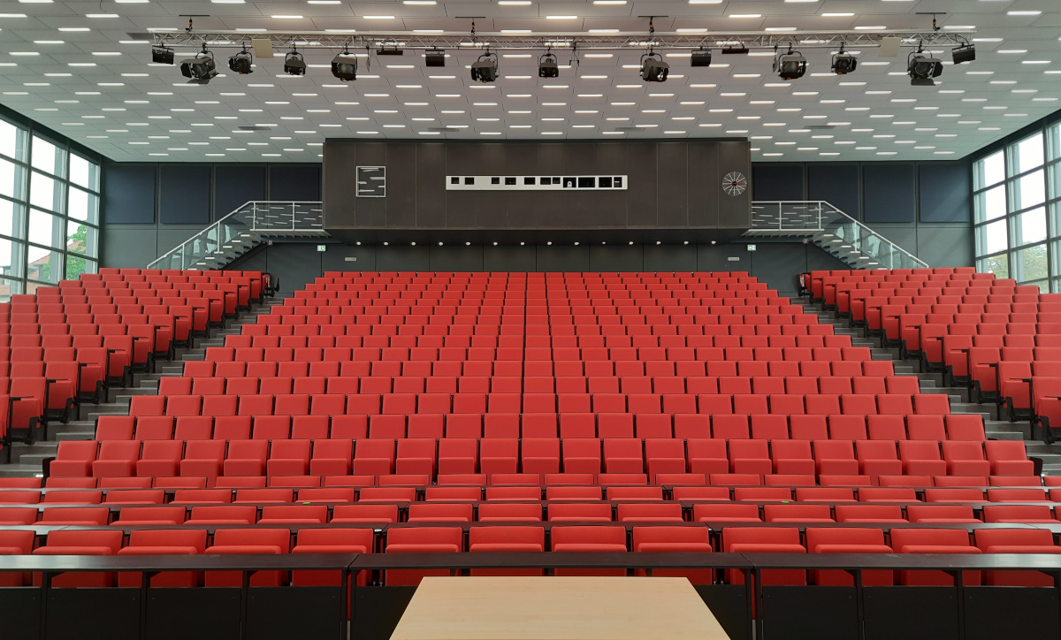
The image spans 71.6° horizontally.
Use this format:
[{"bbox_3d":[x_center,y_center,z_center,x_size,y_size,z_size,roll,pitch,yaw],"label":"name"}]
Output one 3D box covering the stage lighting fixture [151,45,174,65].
[{"bbox_3d":[-7.100,-5.105,14.182,0.350,0.300,0.220,2,8,-22],"label":"stage lighting fixture"}]

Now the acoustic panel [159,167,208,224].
[{"bbox_3d":[-11.462,-4.125,24.439,1.640,1.950,0.100,0,-4,0],"label":"acoustic panel"}]

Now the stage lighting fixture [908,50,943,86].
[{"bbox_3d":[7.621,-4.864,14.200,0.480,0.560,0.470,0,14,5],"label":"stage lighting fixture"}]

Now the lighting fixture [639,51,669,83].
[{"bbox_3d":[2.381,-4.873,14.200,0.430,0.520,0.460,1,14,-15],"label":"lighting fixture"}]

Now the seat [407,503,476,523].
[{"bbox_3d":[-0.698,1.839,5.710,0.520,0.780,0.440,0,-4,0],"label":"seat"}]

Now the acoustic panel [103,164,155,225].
[{"bbox_3d":[-13.421,-4.193,24.709,1.680,1.930,0.100,0,-4,0],"label":"acoustic panel"}]

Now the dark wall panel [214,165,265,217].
[{"bbox_3d":[-9.725,-4.179,24.693,1.680,1.930,0.100,0,-4,0],"label":"dark wall panel"}]

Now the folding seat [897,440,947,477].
[{"bbox_3d":[5.072,1.957,9.464,0.510,0.780,0.420,0,-4,0],"label":"folding seat"}]

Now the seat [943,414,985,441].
[{"bbox_3d":[6.500,1.772,10.942,0.525,0.700,0.330,0,-4,4],"label":"seat"}]

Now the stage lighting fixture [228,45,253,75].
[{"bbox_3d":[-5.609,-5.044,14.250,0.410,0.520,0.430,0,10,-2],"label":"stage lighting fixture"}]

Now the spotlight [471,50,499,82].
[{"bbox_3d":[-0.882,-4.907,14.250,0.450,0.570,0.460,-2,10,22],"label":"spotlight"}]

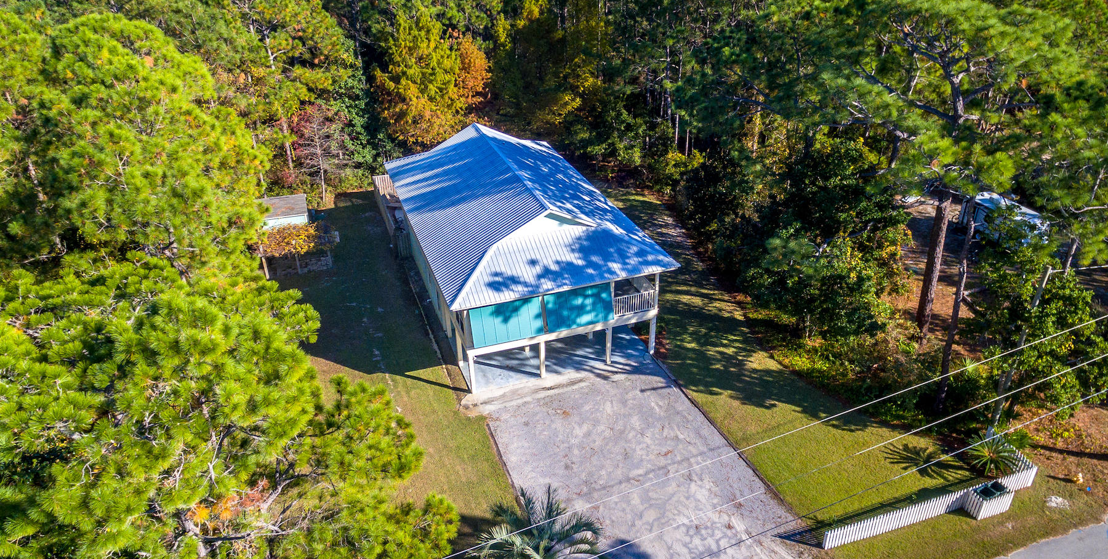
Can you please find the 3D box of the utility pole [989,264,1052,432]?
[{"bbox_3d":[18.880,3.130,25.070,0.270,8.200,0.270,-11,30,-16],"label":"utility pole"}]

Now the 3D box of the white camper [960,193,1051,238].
[{"bbox_3d":[30.941,-3.567,41.965,2.200,2.750,5.400,-6,30,-10],"label":"white camper"}]

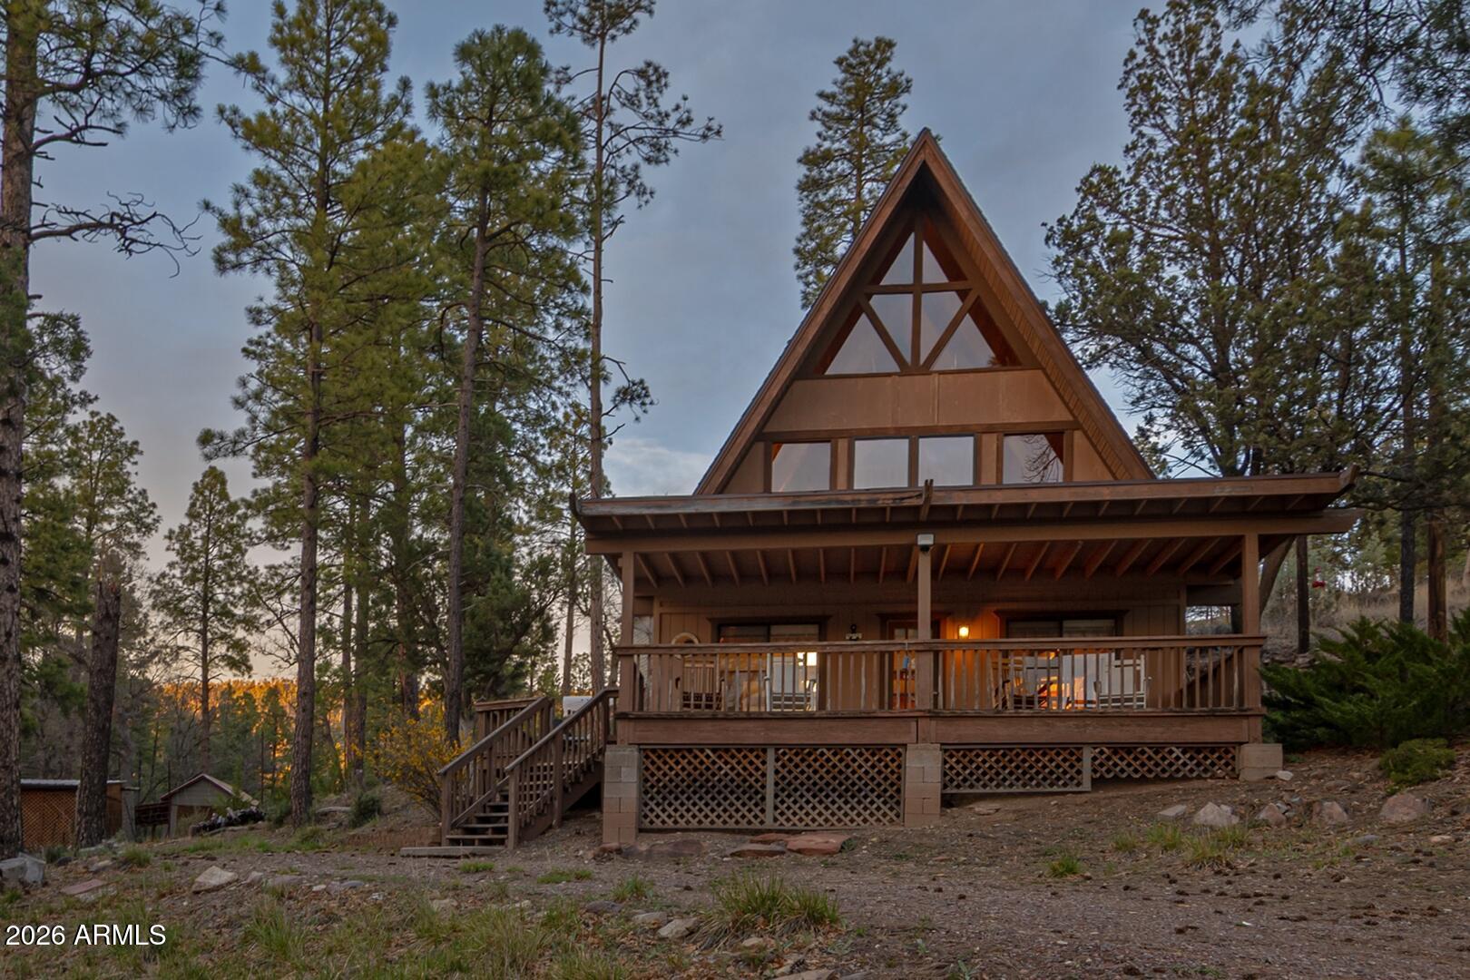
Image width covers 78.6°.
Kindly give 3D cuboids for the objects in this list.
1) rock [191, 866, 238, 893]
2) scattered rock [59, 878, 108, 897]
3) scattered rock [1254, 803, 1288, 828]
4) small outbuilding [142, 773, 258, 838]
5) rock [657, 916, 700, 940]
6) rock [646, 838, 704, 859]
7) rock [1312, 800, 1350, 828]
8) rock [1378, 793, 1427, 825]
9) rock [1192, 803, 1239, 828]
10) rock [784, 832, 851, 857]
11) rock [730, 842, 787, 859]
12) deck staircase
[{"bbox_3d":[-5.322,3.985,9.200,0.421,0.198,0.331,7,-14,-28],"label":"rock"},{"bbox_3d":[-6.663,4.074,9.200,0.422,0.106,0.309,9,-14,-33],"label":"scattered rock"},{"bbox_3d":[5.191,3.147,8.700,0.275,0.211,0.231,-6,-14,29],"label":"scattered rock"},{"bbox_3d":[-24.804,14.832,41.969,4.300,2.900,4.600,6,-13,-23],"label":"small outbuilding"},{"bbox_3d":[-0.418,3.263,6.700,0.330,0.131,0.259,1,-12,-3],"label":"rock"},{"bbox_3d":[-0.729,4.380,11.000,0.746,0.194,0.507,1,-12,-3],"label":"rock"},{"bbox_3d":[5.703,3.099,8.600,0.299,0.227,0.250,-7,-14,32],"label":"rock"},{"bbox_3d":[6.314,3.013,8.500,0.362,0.251,0.284,-8,-15,35],"label":"rock"},{"bbox_3d":[4.651,3.151,8.700,0.398,0.204,0.313,-5,-13,27],"label":"rock"},{"bbox_3d":[0.992,4.257,10.800,0.844,0.173,0.662,0,-12,5],"label":"rock"},{"bbox_3d":[0.274,4.288,10.700,0.732,0.124,0.459,0,-12,2],"label":"rock"},{"bbox_3d":[-2.799,3.705,12.350,1.380,2.000,2.050,-7,-14,33],"label":"deck staircase"}]

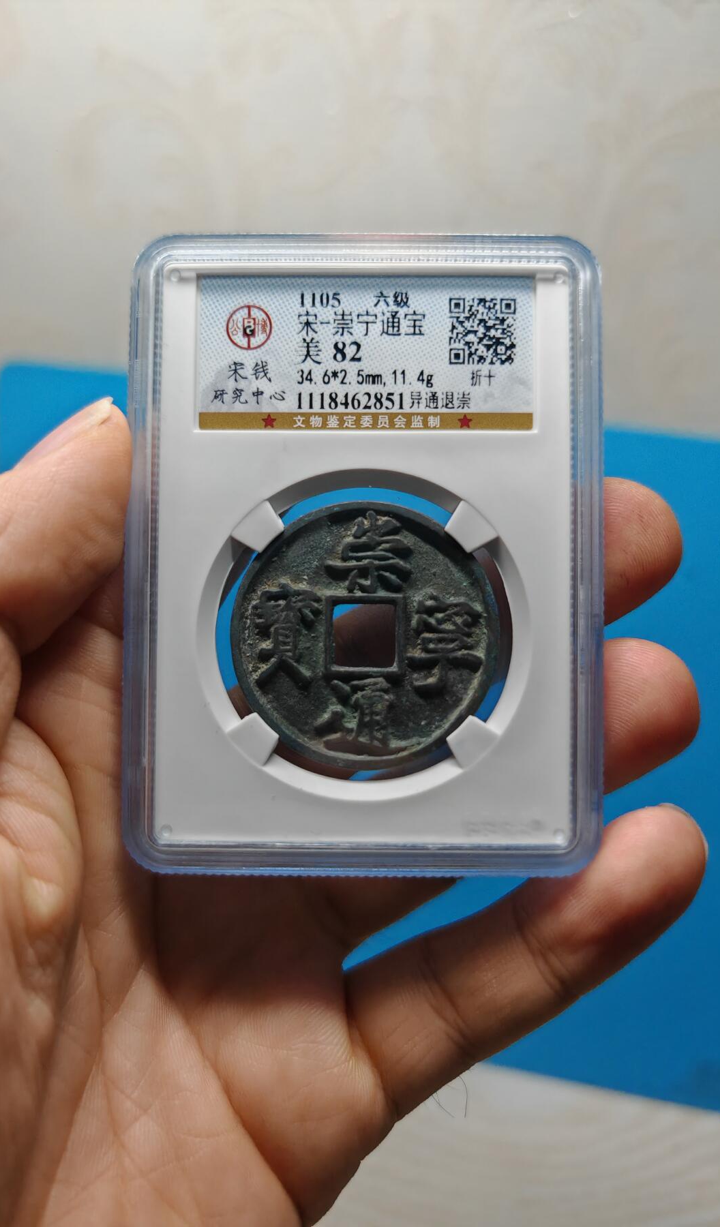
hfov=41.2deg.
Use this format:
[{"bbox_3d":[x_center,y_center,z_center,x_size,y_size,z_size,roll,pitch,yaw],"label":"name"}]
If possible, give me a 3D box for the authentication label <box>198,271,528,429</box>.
[{"bbox_3d":[0.001,-0.034,0.124,0.043,0.020,0.001,1,-2,0],"label":"authentication label"}]

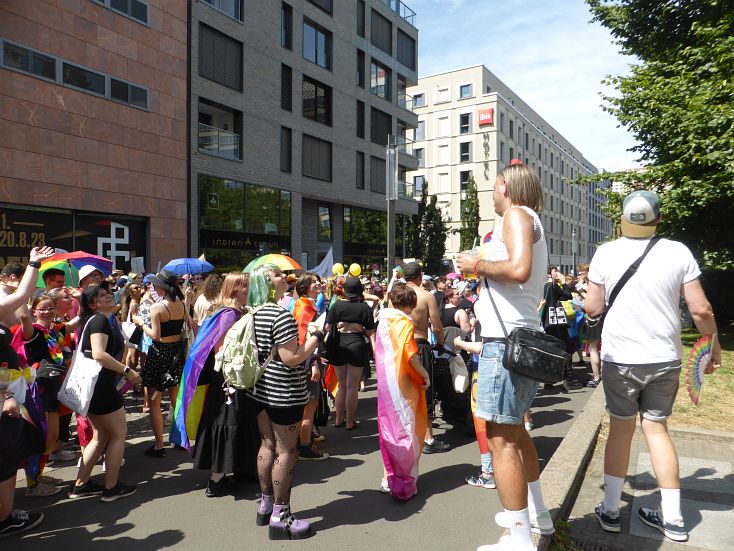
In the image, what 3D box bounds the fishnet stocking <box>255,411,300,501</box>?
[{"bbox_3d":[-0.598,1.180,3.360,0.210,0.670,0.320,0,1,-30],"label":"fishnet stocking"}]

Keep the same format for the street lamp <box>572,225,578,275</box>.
[{"bbox_3d":[13.070,-0.850,32.000,0.260,4.500,0.260,0,1,32],"label":"street lamp"}]

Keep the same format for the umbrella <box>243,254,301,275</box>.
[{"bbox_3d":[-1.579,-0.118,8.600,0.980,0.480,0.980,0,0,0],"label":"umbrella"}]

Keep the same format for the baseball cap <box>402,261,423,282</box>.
[{"bbox_3d":[0.433,-0.052,4.850,0.180,0.160,0.250,1,9,40],"label":"baseball cap"}]

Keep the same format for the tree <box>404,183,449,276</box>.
[{"bbox_3d":[5.056,-3.284,44.000,3.900,9.400,3.700,0,0,0],"label":"tree"}]

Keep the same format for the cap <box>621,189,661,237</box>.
[{"bbox_3d":[1.425,-0.322,2.650,0.175,0.155,0.270,0,28,40],"label":"cap"}]

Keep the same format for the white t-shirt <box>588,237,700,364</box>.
[{"bbox_3d":[1.461,0.130,2.700,0.550,0.670,0.310,1,1,23],"label":"white t-shirt"}]

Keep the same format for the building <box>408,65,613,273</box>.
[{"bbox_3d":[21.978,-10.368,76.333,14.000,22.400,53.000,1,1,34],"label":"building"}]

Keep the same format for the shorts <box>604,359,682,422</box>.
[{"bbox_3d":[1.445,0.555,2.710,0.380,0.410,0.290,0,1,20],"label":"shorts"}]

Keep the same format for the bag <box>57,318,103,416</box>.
[{"bbox_3d":[-2.116,0.679,3.760,0.290,0.720,0.130,15,-8,-37],"label":"bag"}]

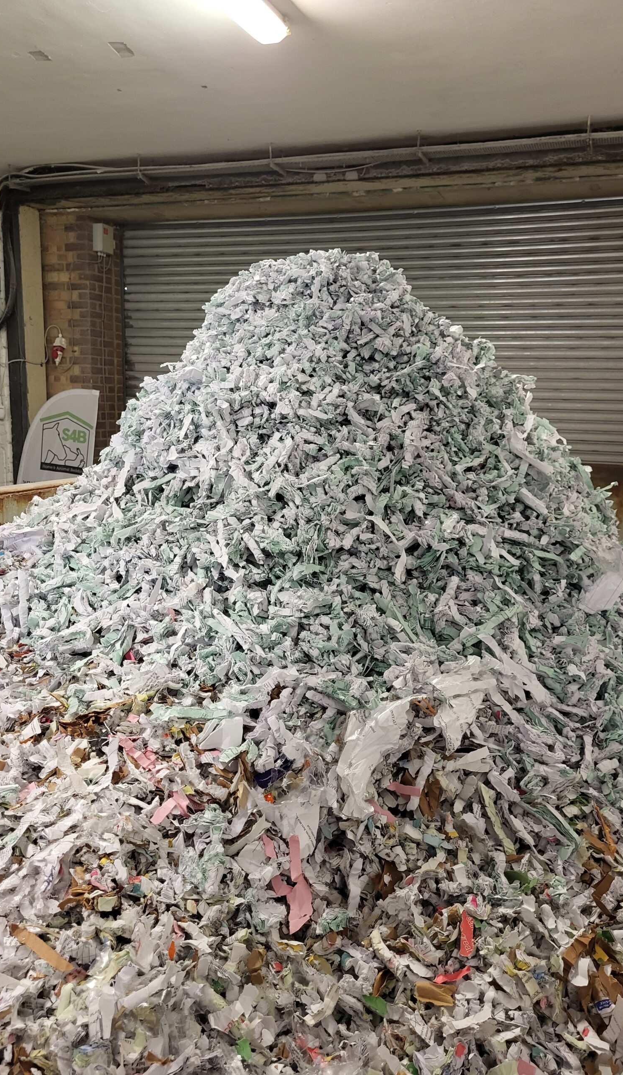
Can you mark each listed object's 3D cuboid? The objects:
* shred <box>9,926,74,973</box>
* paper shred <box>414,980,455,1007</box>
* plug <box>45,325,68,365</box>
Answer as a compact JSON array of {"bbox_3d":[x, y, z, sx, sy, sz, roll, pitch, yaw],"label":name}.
[{"bbox_3d":[-0.297,0.452,0.887,0.100,0.010,0.014,9,12,37],"label":"shred"},{"bbox_3d":[0.128,0.471,0.835,0.042,0.015,0.021,3,9,12],"label":"paper shred"},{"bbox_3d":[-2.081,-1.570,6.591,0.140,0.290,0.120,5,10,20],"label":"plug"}]

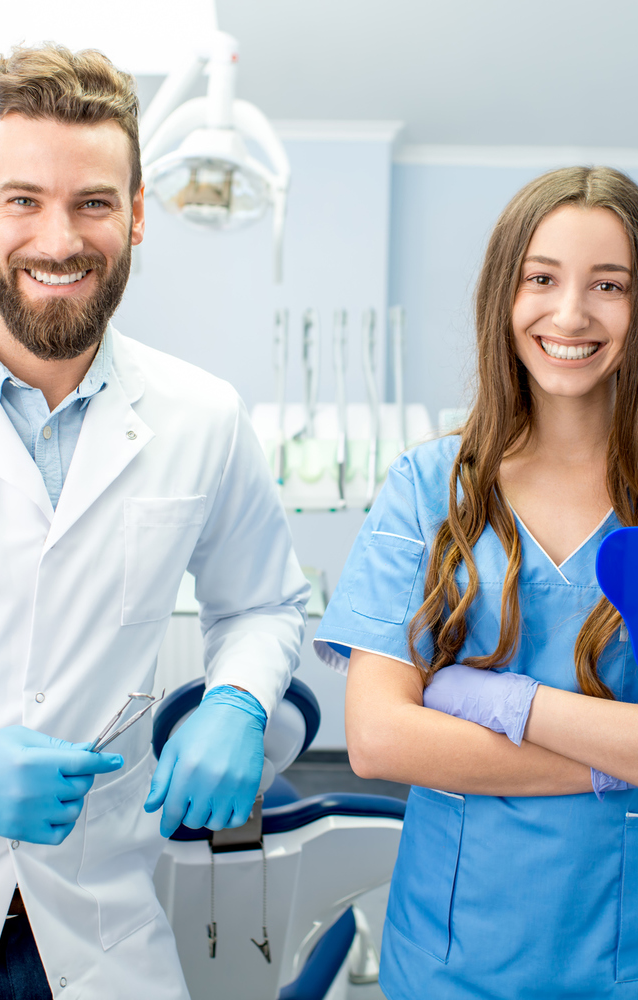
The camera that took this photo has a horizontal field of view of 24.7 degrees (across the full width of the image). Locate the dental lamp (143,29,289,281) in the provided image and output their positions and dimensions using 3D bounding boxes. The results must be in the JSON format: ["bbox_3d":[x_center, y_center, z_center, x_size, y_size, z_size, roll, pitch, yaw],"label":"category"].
[{"bbox_3d":[-0.192,-0.625,2.670,0.280,0.440,0.230,2,11,8],"label":"dental lamp"}]

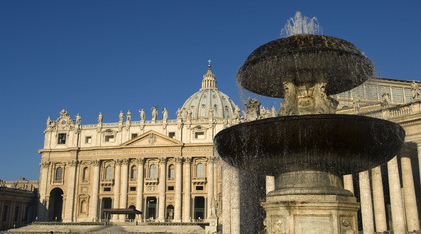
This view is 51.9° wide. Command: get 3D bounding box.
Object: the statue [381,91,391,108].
[{"bbox_3d":[26.437,-2.700,65.118,1.050,3.000,1.250,13,-19,-41],"label":"statue"}]

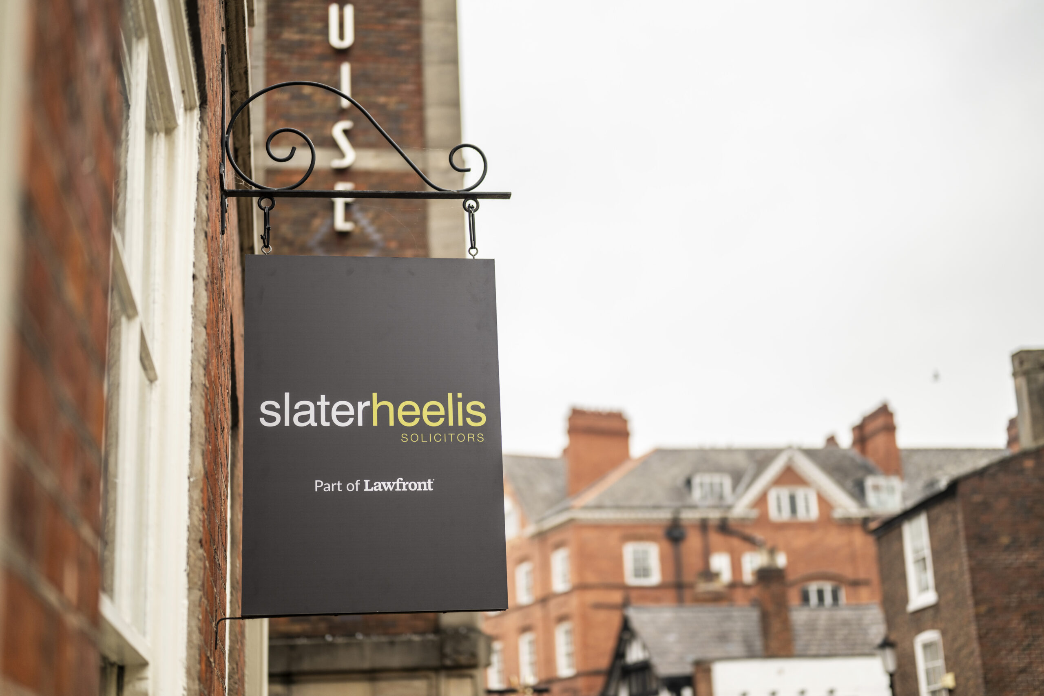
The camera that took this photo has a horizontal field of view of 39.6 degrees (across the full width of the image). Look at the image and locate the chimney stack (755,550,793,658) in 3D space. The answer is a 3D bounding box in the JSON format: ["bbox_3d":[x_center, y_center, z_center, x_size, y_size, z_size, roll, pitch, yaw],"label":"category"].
[{"bbox_3d":[7.865,7.943,45.000,0.740,3.292,0.520,3,-17,-17],"label":"chimney stack"}]

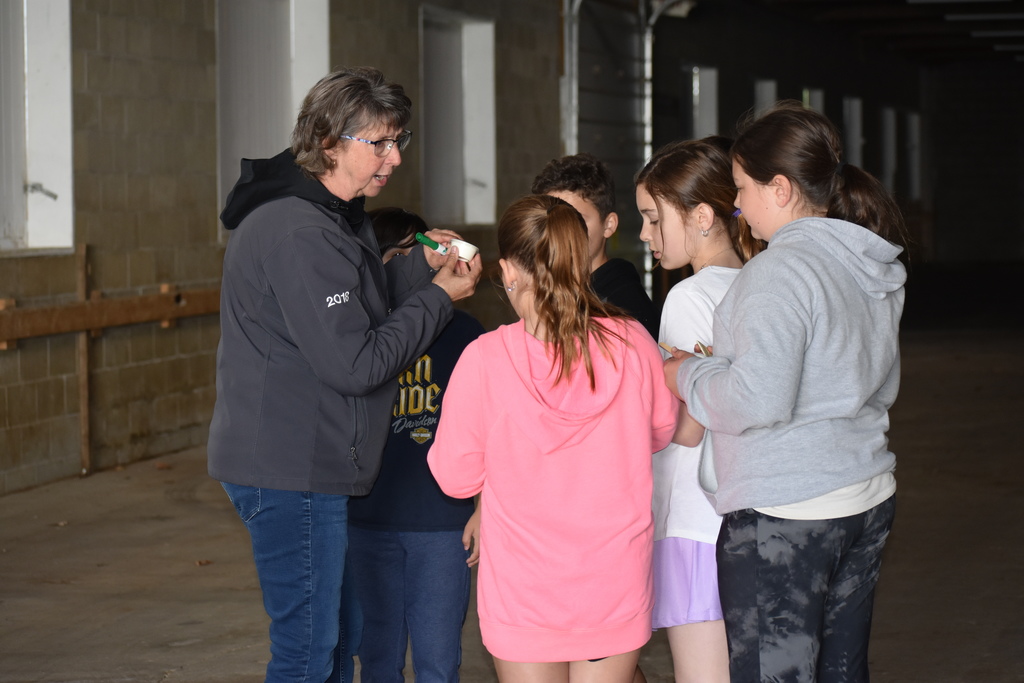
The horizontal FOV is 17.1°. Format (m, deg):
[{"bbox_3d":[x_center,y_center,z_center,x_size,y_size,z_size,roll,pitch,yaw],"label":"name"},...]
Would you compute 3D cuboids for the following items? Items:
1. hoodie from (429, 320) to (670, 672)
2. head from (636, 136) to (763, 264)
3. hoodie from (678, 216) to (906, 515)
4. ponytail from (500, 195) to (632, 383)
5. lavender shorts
[{"bbox_3d":[0.072,0.266,6.100,0.420,0.610,0.310,-1,3,-12],"label":"hoodie"},{"bbox_3d":[0.351,-0.263,6.400,0.215,0.230,0.165,-13,5,-11],"label":"head"},{"bbox_3d":[0.507,0.043,6.170,0.350,0.540,0.420,1,3,24],"label":"hoodie"},{"bbox_3d":[0.087,-0.088,6.030,0.185,0.345,0.210,-1,3,-22],"label":"ponytail"},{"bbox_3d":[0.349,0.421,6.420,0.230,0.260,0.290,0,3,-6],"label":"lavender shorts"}]

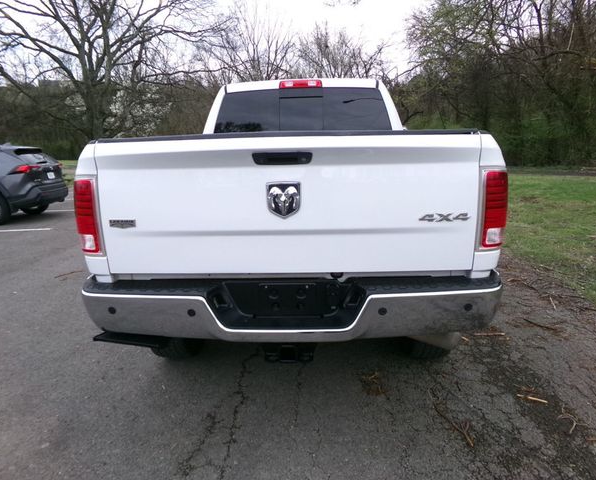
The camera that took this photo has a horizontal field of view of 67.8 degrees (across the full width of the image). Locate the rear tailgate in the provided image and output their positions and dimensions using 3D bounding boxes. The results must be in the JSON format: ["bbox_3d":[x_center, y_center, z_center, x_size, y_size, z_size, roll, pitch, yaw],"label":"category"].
[{"bbox_3d":[-0.051,-0.151,1.928,1.615,0.589,0.099,-1,11,3],"label":"rear tailgate"}]

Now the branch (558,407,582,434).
[{"bbox_3d":[1.389,0.920,2.261,0.113,0.029,0.236,6,14,33],"label":"branch"}]

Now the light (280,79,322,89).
[{"bbox_3d":[0.030,-1.349,3.815,0.359,0.075,0.069,-1,11,3],"label":"light"}]

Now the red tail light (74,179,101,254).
[{"bbox_3d":[-0.948,-0.107,2.000,0.120,0.340,0.128,-1,11,3],"label":"red tail light"}]

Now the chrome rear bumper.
[{"bbox_3d":[-0.045,0.289,1.923,1.836,0.209,0.310,-1,11,3],"label":"chrome rear bumper"}]

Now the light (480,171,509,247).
[{"bbox_3d":[0.850,-0.129,1.909,0.120,0.340,0.128,-1,11,3],"label":"light"}]

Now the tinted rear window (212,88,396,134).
[{"bbox_3d":[0.033,-1.097,3.826,1.546,0.399,0.128,-1,11,3],"label":"tinted rear window"}]

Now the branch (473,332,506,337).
[{"bbox_3d":[1.435,0.708,3.324,0.257,0.020,0.025,-1,11,-1],"label":"branch"}]

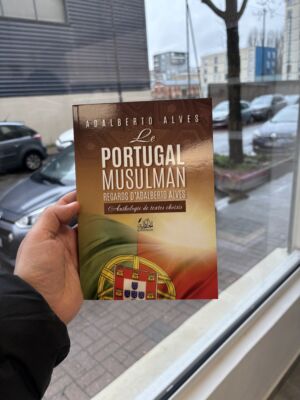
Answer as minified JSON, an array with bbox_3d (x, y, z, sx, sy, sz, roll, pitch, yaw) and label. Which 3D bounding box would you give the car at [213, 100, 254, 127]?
[{"bbox_3d":[4.900,-5.300,18.500,1.770,1.480,4.200,10,23,37],"label":"car"}]

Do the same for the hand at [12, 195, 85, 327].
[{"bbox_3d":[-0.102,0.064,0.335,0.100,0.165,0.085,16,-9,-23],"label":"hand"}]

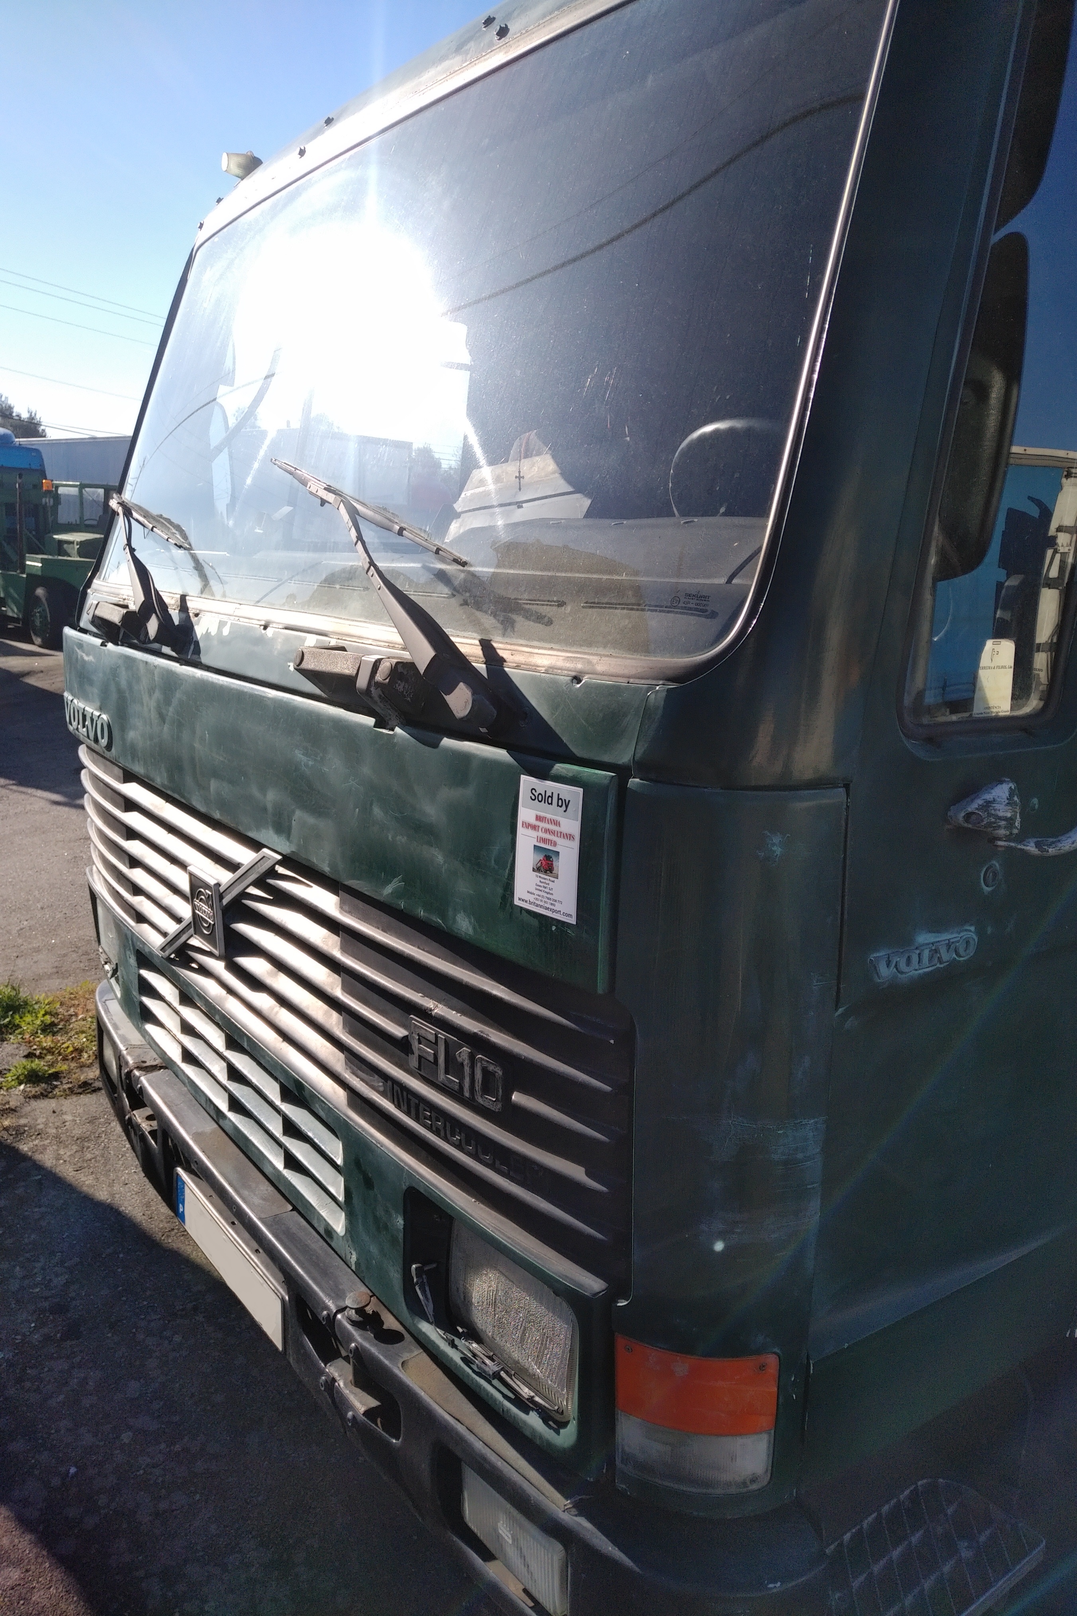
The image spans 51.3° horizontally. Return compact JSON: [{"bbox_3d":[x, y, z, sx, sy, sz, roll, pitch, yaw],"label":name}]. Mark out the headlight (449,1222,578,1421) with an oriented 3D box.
[{"bbox_3d":[-0.006,0.677,1.542,0.090,0.167,0.268,-11,18,-40],"label":"headlight"}]

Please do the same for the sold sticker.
[{"bbox_3d":[0.011,0.045,1.232,0.003,0.147,0.105,-5,12,-40],"label":"sold sticker"}]

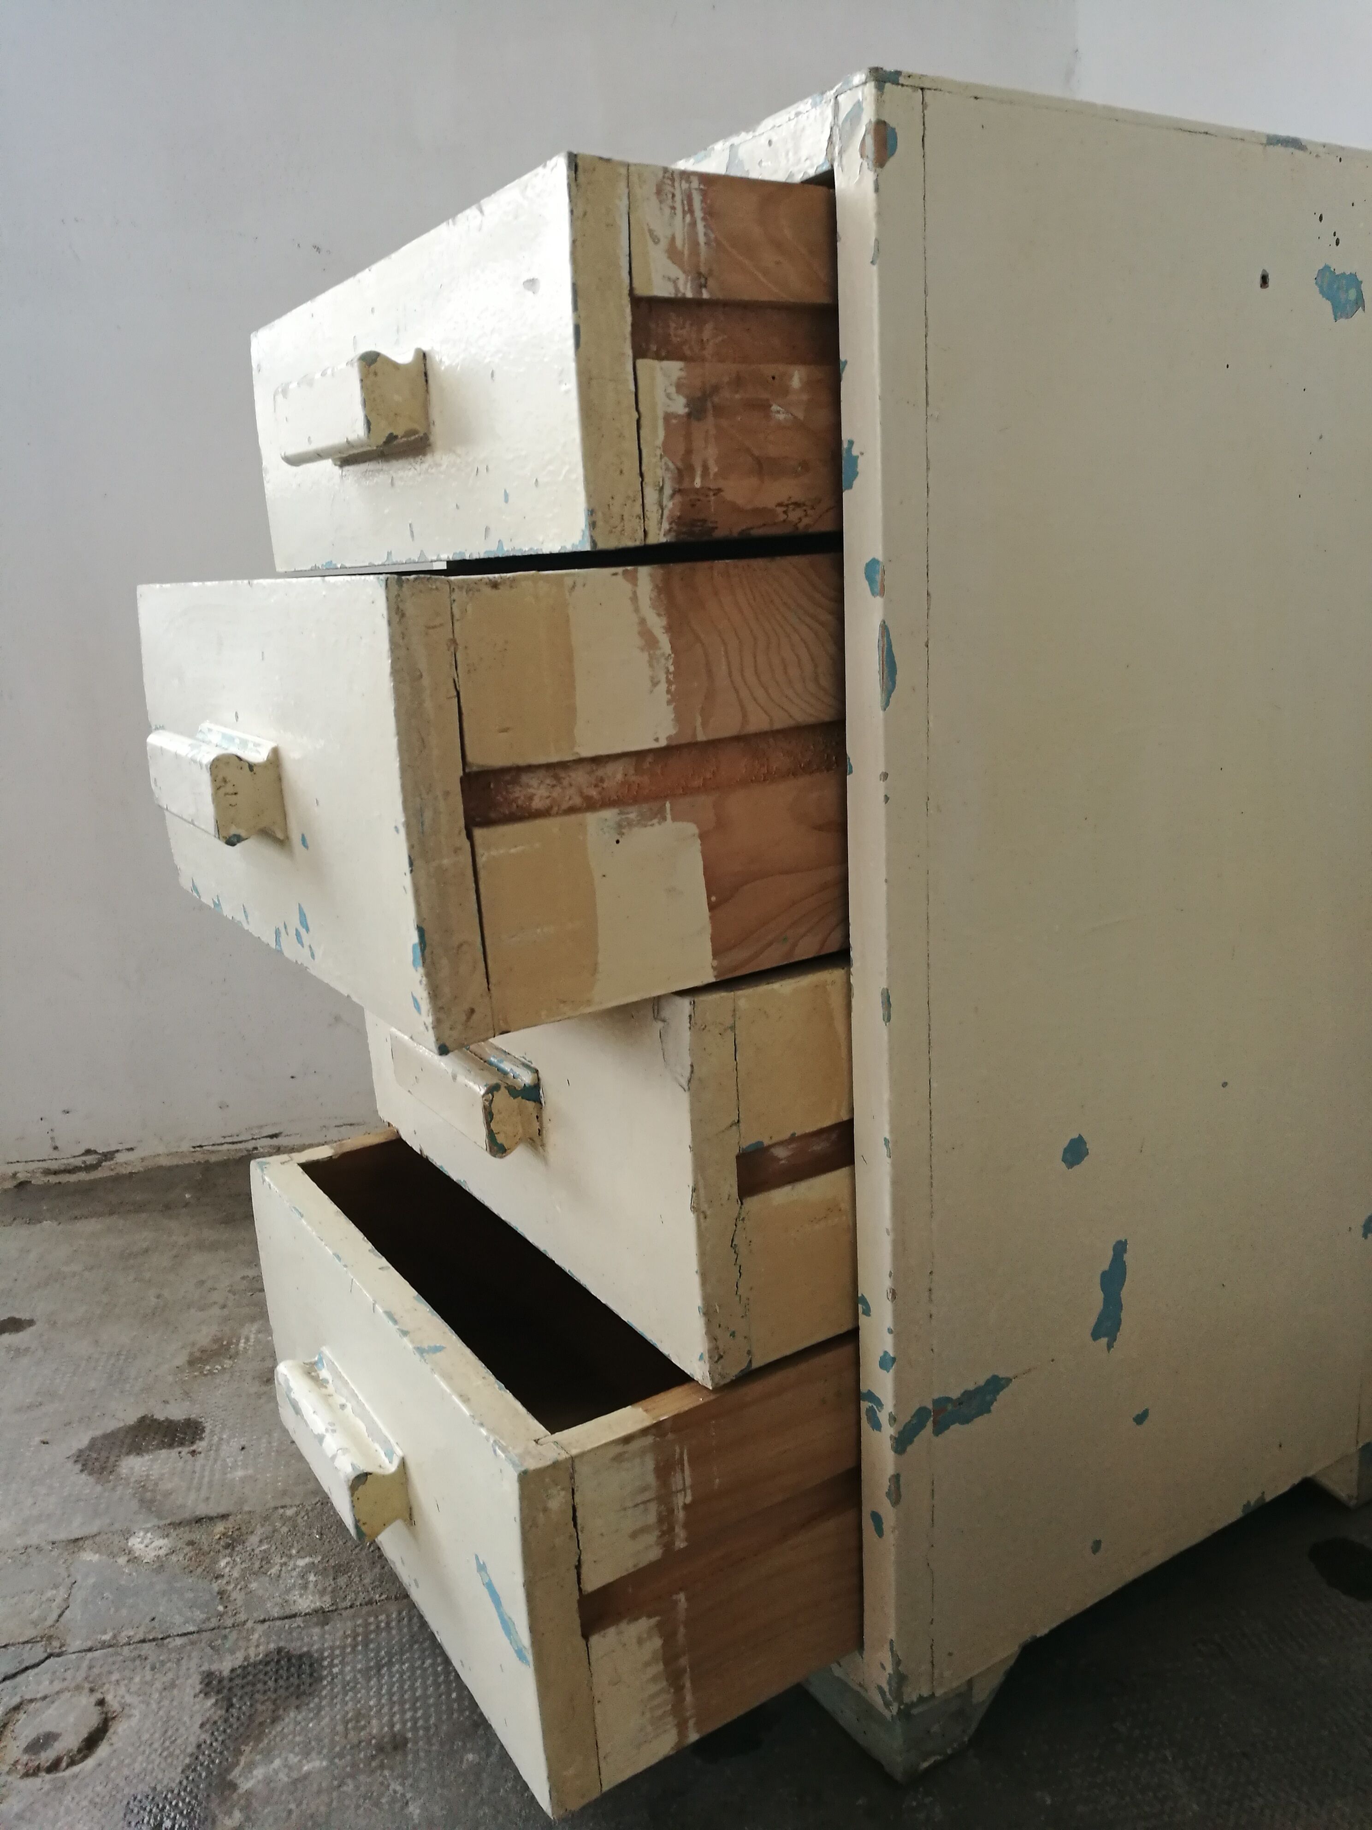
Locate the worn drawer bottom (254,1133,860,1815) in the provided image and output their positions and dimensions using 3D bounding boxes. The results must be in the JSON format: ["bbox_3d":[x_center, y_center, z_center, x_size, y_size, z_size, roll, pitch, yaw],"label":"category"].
[{"bbox_3d":[-0.037,0.274,0.932,0.416,0.187,0.435,-11,16,-30],"label":"worn drawer bottom"}]

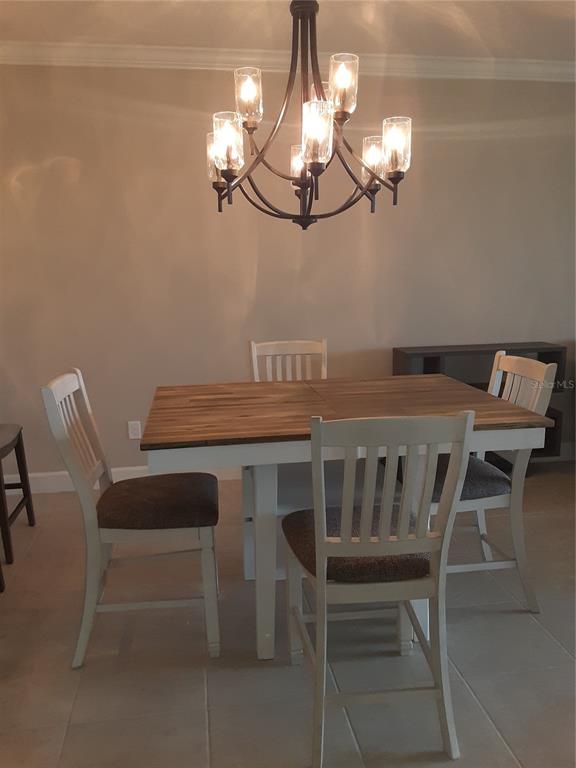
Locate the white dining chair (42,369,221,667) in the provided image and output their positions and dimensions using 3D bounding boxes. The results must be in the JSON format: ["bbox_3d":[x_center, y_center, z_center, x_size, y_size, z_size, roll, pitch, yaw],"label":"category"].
[{"bbox_3d":[-0.565,0.485,2.357,0.575,1.065,0.475,-2,11,-7],"label":"white dining chair"}]

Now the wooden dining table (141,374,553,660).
[{"bbox_3d":[0.167,0.518,2.518,1.400,0.914,0.935,-3,11,-9],"label":"wooden dining table"}]

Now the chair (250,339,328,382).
[{"bbox_3d":[0.059,0.328,3.102,0.475,1.065,0.575,-3,11,-9],"label":"chair"}]

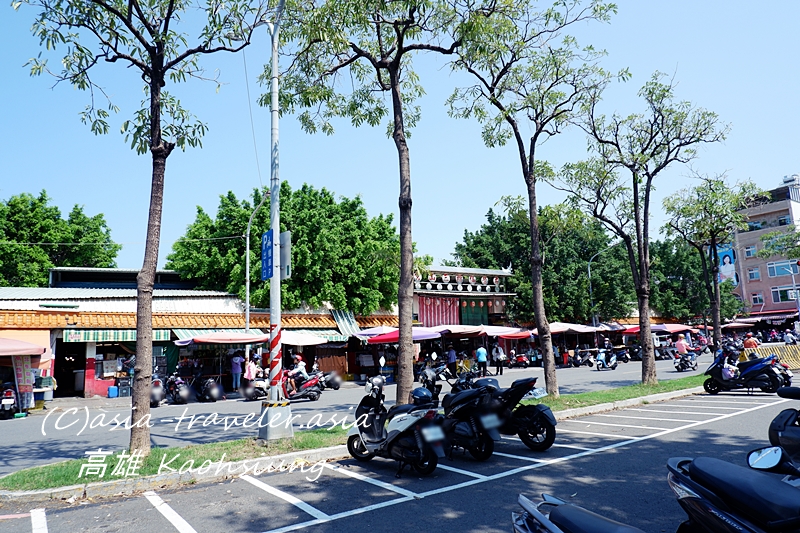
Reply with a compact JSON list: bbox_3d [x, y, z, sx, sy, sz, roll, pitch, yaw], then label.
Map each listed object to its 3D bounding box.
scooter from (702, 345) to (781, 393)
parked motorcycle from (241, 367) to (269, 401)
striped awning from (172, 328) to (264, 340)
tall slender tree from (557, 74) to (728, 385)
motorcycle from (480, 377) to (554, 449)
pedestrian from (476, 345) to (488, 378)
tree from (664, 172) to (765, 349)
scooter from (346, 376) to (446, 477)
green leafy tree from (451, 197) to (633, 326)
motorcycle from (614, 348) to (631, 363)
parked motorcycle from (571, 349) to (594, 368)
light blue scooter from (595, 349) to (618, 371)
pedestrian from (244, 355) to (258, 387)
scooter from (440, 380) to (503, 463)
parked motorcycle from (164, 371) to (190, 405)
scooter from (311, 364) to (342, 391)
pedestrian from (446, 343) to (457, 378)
[{"bbox_3d":[8.294,2.537,12.426,0.720,1.150,1.900,6,-12,-41],"label":"scooter"},{"bbox_3d":[-4.950,4.116,18.200,0.680,1.120,1.800,-6,-10,20],"label":"parked motorcycle"},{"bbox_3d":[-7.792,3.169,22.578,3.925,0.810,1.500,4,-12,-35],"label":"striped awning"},{"bbox_3d":[7.840,-1.344,16.121,5.000,9.800,4.700,-2,-9,0],"label":"tall slender tree"},{"bbox_3d":[1.509,2.153,7.713,0.780,1.080,2.000,4,-11,-35],"label":"motorcycle"},{"bbox_3d":[3.938,4.531,24.728,0.500,1.580,0.380,-2,-9,0],"label":"pedestrian"},{"bbox_3d":[12.376,0.127,19.704,3.500,7.900,3.500,4,-12,-35],"label":"tree"},{"bbox_3d":[-0.080,1.974,6.550,0.690,1.120,1.780,5,-12,-39],"label":"scooter"},{"bbox_3d":[12.174,1.732,46.052,15.500,13.200,13.000,4,-11,-37],"label":"green leafy tree"},{"bbox_3d":[14.280,5.799,33.756,0.680,1.120,1.820,5,-12,-38],"label":"motorcycle"},{"bbox_3d":[10.460,5.242,29.352,0.660,1.070,1.780,2,-10,-24],"label":"parked motorcycle"},{"bbox_3d":[10.166,4.630,25.345,1.740,1.060,0.660,3,-11,-32],"label":"light blue scooter"},{"bbox_3d":[-5.173,3.858,17.952,0.600,1.500,0.520,6,-12,-41],"label":"pedestrian"},{"bbox_3d":[0.656,2.019,7.128,0.700,1.140,1.880,4,-12,-37],"label":"scooter"},{"bbox_3d":[-7.606,4.104,17.634,0.680,1.100,1.750,5,-12,-40],"label":"parked motorcycle"},{"bbox_3d":[-2.995,4.488,21.001,0.680,1.120,1.820,6,-13,-44],"label":"scooter"},{"bbox_3d":[2.434,4.581,24.626,0.500,1.600,0.380,7,-13,-44],"label":"pedestrian"}]

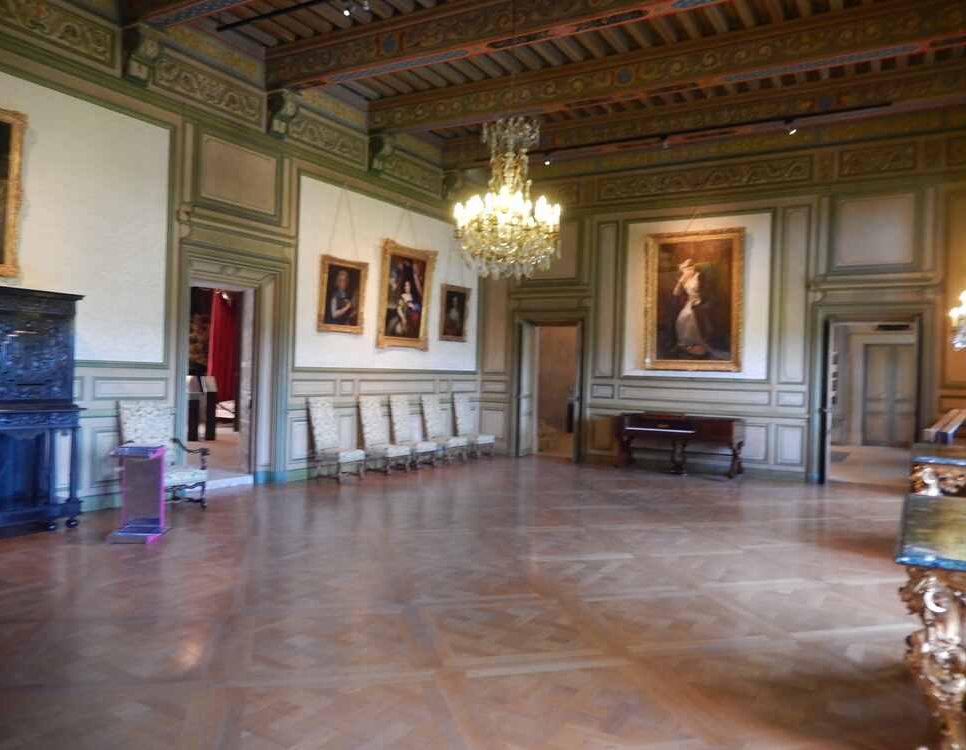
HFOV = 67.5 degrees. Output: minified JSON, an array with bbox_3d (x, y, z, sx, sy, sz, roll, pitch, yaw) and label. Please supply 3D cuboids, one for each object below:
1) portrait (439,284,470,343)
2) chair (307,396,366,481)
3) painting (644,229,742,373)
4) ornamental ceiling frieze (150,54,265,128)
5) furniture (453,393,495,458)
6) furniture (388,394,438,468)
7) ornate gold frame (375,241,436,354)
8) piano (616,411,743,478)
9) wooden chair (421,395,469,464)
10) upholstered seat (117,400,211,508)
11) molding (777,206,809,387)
[{"bbox_3d":[-0.464,-1.066,12.694,0.072,0.976,0.896,6,3,31],"label":"portrait"},{"bbox_3d":[-1.979,0.874,9.810,0.592,1.120,0.528,2,1,31],"label":"chair"},{"bbox_3d":[3.519,-1.228,12.067,1.580,2.299,0.095,2,3,31],"label":"painting"},{"bbox_3d":[-3.086,-3.246,8.276,0.064,0.376,1.488,2,1,31],"label":"ornamental ceiling frieze"},{"bbox_3d":[-0.157,0.897,12.878,0.576,1.120,0.528,2,1,31],"label":"furniture"},{"bbox_3d":[-1.127,0.920,11.760,0.585,1.161,0.521,2,0,31],"label":"furniture"},{"bbox_3d":[-1.238,-1.262,11.812,0.087,1.675,1.280,5,2,31],"label":"ornate gold frame"},{"bbox_3d":[3.060,1.081,11.376,1.808,0.984,0.704,2,1,31],"label":"piano"},{"bbox_3d":[-0.658,0.931,12.539,0.585,1.161,0.537,2,0,31],"label":"wooden chair"},{"bbox_3d":[-3.326,0.853,7.535,0.608,1.128,0.712,2,1,31],"label":"upholstered seat"},{"bbox_3d":[4.883,-1.256,11.338,0.390,2.797,0.032,2,0,31],"label":"molding"}]

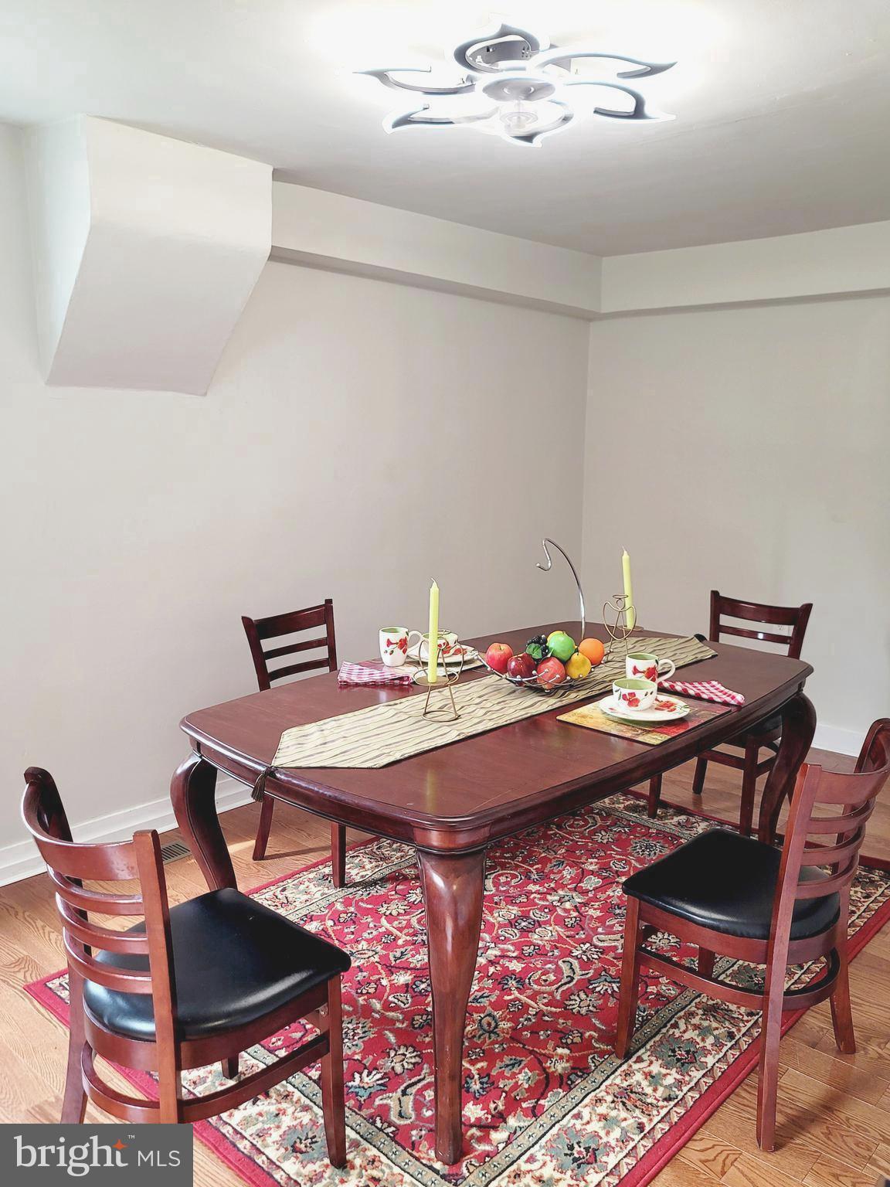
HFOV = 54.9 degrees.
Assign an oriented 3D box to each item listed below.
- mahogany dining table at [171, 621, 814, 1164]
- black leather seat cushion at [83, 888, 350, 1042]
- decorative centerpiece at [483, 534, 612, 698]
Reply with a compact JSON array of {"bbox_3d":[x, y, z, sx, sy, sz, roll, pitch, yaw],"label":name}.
[{"bbox_3d":[0.253,0.647,2.558,1.094,0.765,1.845,10,14,44],"label":"mahogany dining table"},{"bbox_3d":[-0.479,0.741,1.714,0.420,0.058,0.415,9,13,42],"label":"black leather seat cushion"},{"bbox_3d":[0.290,0.059,2.481,0.370,0.420,0.375,0,10,0],"label":"decorative centerpiece"}]

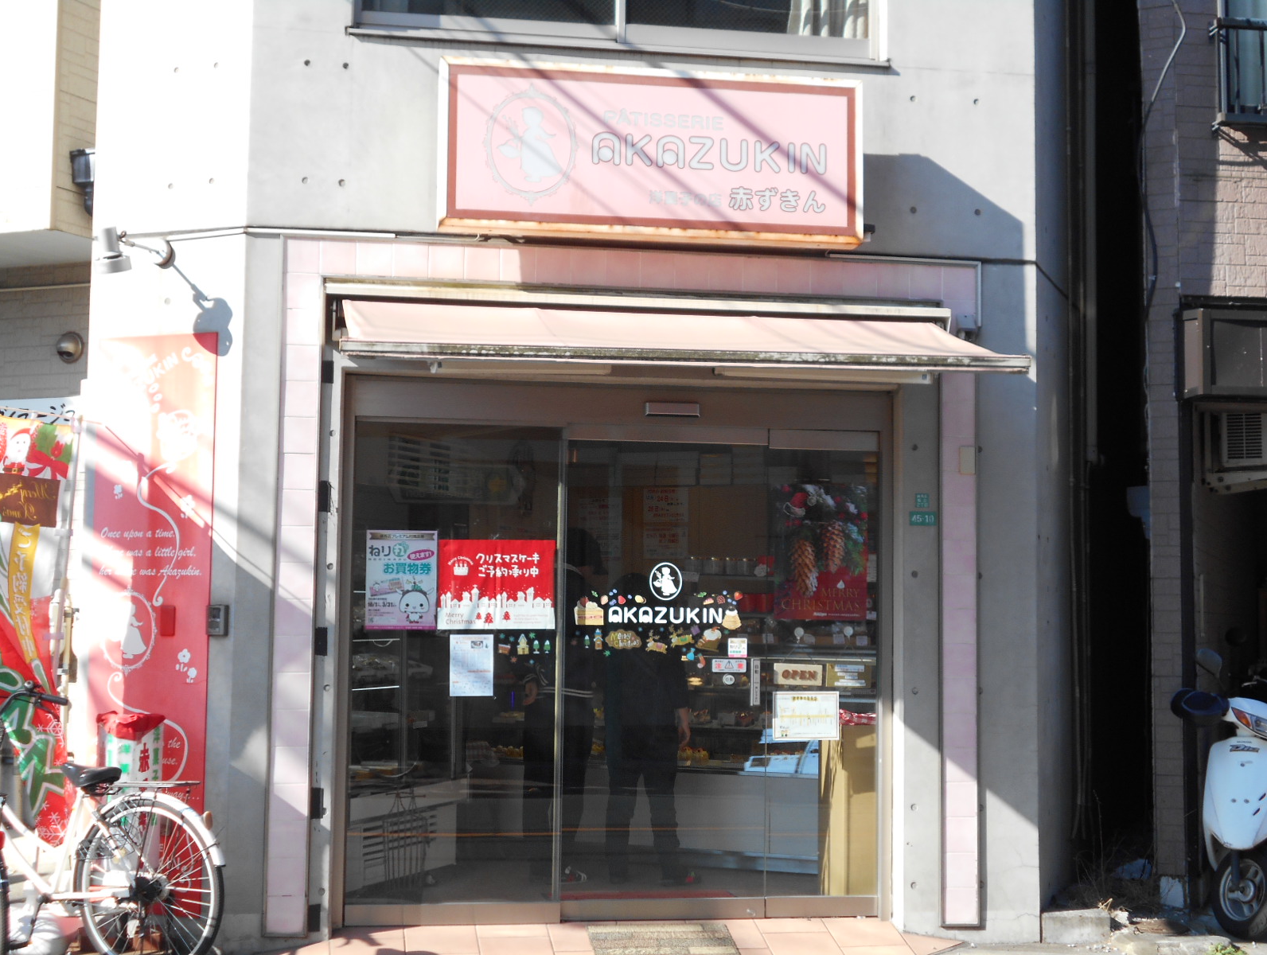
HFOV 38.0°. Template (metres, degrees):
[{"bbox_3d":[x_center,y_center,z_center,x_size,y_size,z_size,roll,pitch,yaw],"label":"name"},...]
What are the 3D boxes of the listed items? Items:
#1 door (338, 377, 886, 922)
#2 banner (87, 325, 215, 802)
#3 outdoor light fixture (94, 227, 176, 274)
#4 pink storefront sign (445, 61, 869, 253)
[{"bbox_3d":[-0.063,0.743,7.980,2.385,2.315,0.130,1,-4,-10],"label":"door"},{"bbox_3d":[-2.027,0.575,7.667,0.606,2.350,0.025,-1,-5,23],"label":"banner"},{"bbox_3d":[-2.067,-0.927,7.591,0.170,0.208,0.420,-1,-5,23],"label":"outdoor light fixture"},{"bbox_3d":[0.075,-1.334,7.671,1.770,0.697,0.185,1,-4,-10],"label":"pink storefront sign"}]

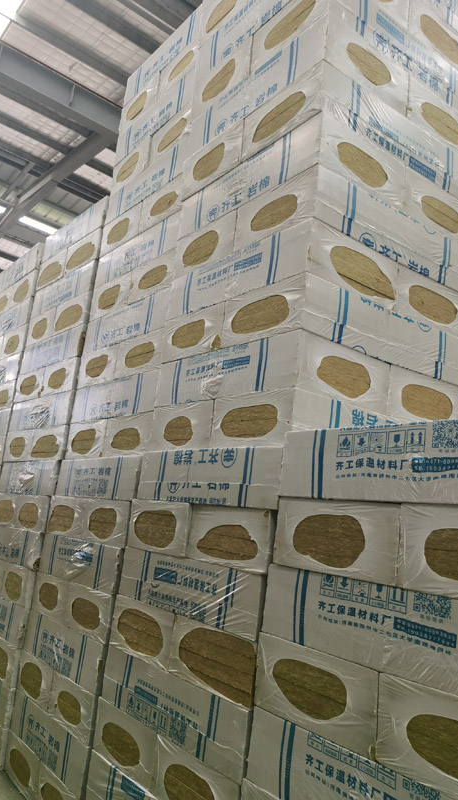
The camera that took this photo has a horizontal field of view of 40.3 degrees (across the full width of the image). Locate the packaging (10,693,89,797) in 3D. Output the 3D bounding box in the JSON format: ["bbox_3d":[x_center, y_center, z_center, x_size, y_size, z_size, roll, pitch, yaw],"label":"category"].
[{"bbox_3d":[-0.915,2.179,4.088,0.600,0.262,1.200,15,-14,-35],"label":"packaging"}]

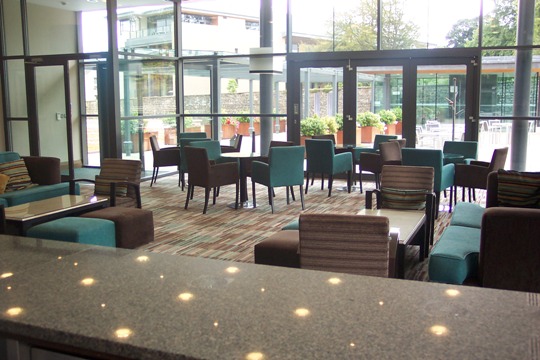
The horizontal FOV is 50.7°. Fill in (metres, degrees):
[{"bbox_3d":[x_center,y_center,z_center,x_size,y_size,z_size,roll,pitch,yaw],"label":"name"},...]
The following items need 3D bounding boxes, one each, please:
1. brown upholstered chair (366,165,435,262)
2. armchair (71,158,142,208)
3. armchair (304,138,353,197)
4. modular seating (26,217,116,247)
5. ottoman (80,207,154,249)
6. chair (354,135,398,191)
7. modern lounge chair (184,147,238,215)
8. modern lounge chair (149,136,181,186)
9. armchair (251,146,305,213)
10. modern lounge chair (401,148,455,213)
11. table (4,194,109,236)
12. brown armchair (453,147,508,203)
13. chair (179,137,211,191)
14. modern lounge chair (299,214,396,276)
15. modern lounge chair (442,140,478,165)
[{"bbox_3d":[1.359,0.291,5.832,0.620,0.810,0.690,3,8,20],"label":"brown upholstered chair"},{"bbox_3d":[-1.839,0.183,6.568,0.615,0.790,0.640,3,8,21],"label":"armchair"},{"bbox_3d":[0.945,-0.228,9.343,0.545,0.900,0.579,6,10,41],"label":"armchair"},{"bbox_3d":[-1.847,0.579,5.258,0.600,0.345,0.600,3,8,22],"label":"modular seating"},{"bbox_3d":[-1.565,0.515,5.872,0.530,0.385,0.530,3,8,22],"label":"ottoman"},{"bbox_3d":[1.900,-0.344,10.164,0.579,0.900,0.545,-5,9,-33],"label":"chair"},{"bbox_3d":[-0.810,-0.027,7.842,0.560,0.865,0.540,-6,10,-39],"label":"modern lounge chair"},{"bbox_3d":[-1.885,-0.362,10.436,0.579,0.900,0.545,-1,8,-3],"label":"modern lounge chair"},{"bbox_3d":[0.136,-0.041,7.994,0.545,0.900,0.579,-4,9,-27],"label":"armchair"},{"bbox_3d":[2.085,0.006,7.573,0.545,0.900,0.579,5,9,34],"label":"modern lounge chair"},{"bbox_3d":[-2.177,0.489,5.559,0.600,0.450,1.200,3,8,22],"label":"table"},{"bbox_3d":[2.790,0.000,7.495,0.560,0.865,0.540,6,10,40],"label":"brown armchair"},{"bbox_3d":[-1.233,-0.299,9.942,0.545,0.900,0.579,0,8,4],"label":"chair"},{"bbox_3d":[0.508,0.551,3.668,0.615,0.790,0.640,2,8,15],"label":"modern lounge chair"},{"bbox_3d":[2.709,-0.112,8.348,0.540,0.865,0.560,6,10,39],"label":"modern lounge chair"}]

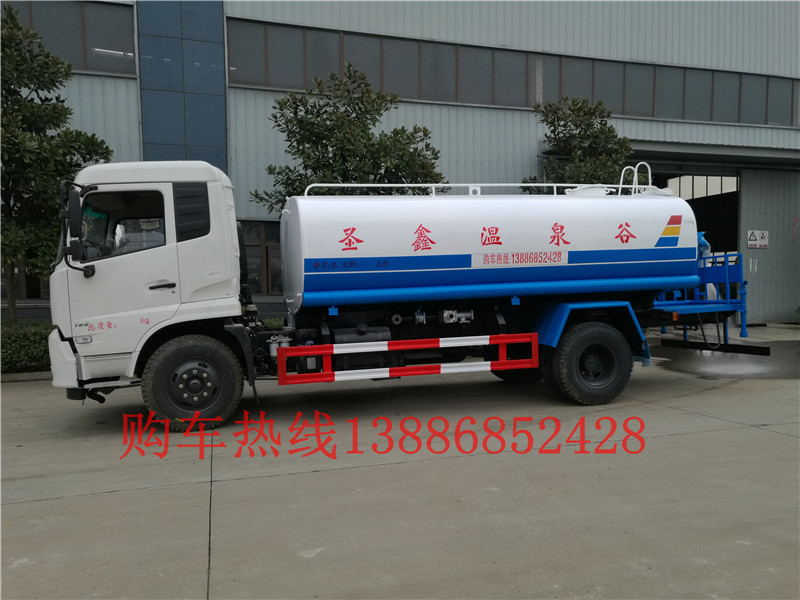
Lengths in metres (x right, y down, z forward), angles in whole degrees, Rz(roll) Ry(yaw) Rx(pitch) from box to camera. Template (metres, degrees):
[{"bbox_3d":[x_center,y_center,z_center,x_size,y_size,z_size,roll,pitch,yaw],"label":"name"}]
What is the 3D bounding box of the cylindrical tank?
[{"bbox_3d":[1.067,-0.666,8.314,5.120,1.420,2.260,-2,5,-14],"label":"cylindrical tank"}]

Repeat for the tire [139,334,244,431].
[{"bbox_3d":[-2.159,0.876,6.569,1.010,1.010,0.260,-2,5,-21],"label":"tire"}]

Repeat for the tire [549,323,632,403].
[{"bbox_3d":[2.381,0.787,7.741,1.015,1.010,0.270,-1,4,-15],"label":"tire"}]

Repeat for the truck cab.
[{"bbox_3d":[-2.891,-0.343,7.393,1.930,2.400,2.460,-1,4,-15],"label":"truck cab"}]

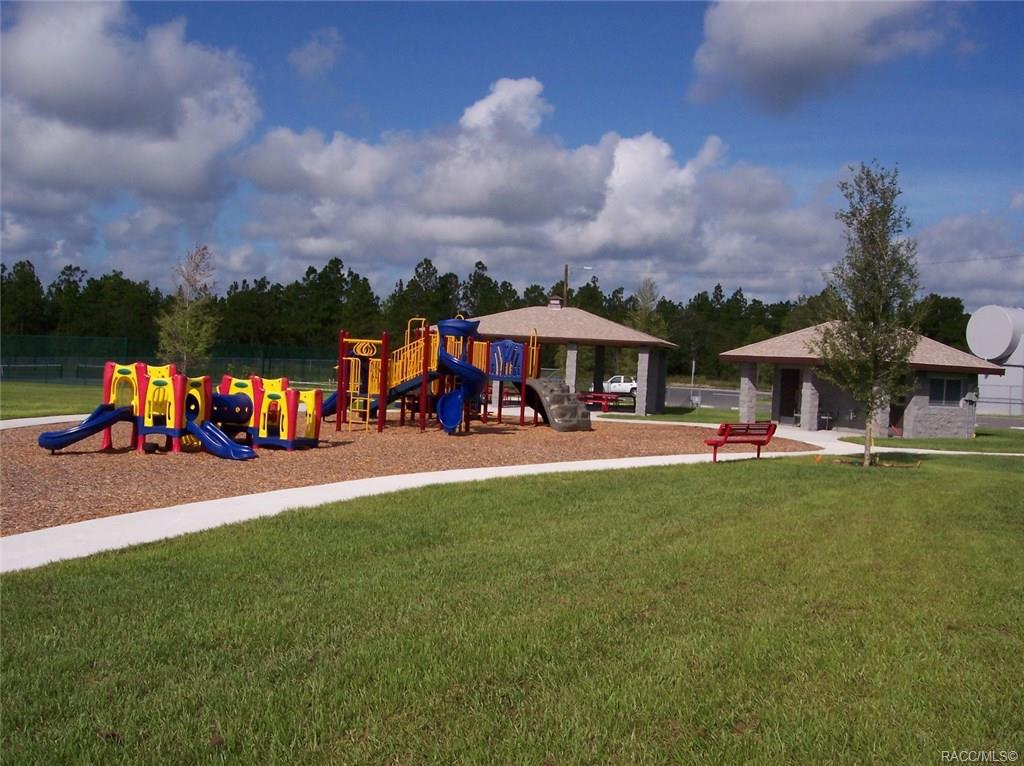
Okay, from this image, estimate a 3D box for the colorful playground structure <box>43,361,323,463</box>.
[{"bbox_3d":[-5.464,0.431,19.608,4.900,1.530,3.100,2,1,-44],"label":"colorful playground structure"}]

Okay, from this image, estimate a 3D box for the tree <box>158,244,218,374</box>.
[{"bbox_3d":[-12.458,-2.358,43.013,2.350,6.000,2.300,3,1,0],"label":"tree"}]

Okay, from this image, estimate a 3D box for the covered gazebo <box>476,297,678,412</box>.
[{"bbox_3d":[1.940,-1.416,51.767,10.548,5.200,8.563,3,1,14],"label":"covered gazebo"}]

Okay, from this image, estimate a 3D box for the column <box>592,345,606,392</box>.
[{"bbox_3d":[4.268,-0.224,54.951,0.412,2.957,0.412,3,1,14],"label":"column"}]

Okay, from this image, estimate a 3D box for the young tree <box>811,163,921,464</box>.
[{"bbox_3d":[7.466,-1.418,23.446,2.150,6.280,2.100,3,1,0],"label":"young tree"}]

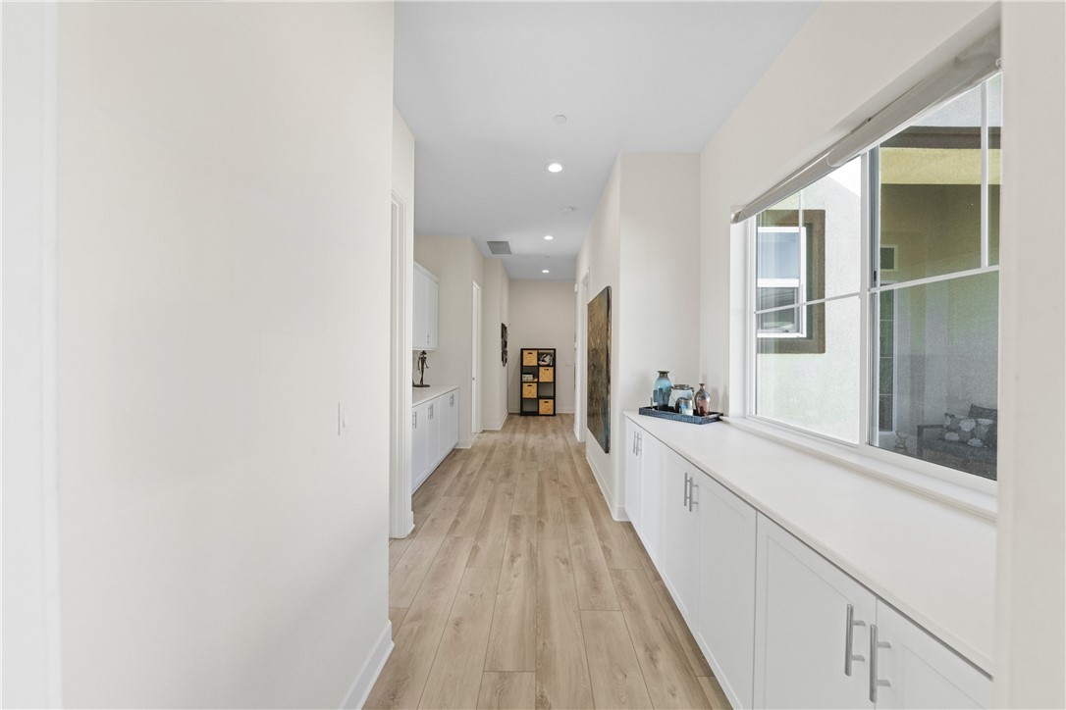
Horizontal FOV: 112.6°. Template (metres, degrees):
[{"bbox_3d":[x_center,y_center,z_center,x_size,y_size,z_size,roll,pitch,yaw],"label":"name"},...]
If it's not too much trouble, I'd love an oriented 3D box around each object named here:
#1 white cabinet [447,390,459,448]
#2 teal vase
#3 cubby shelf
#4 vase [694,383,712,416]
[{"bbox_3d":[-1.350,0.900,4.580,0.600,0.870,0.900,0,0,1],"label":"white cabinet"},{"bbox_3d":[0.972,0.281,2.650,0.137,0.320,0.137,0,0,1],"label":"teal vase"},{"bbox_3d":[0.122,0.603,7.965,0.770,1.470,0.390,0,0,1],"label":"cubby shelf"},{"bbox_3d":[1.153,0.319,2.415,0.110,0.242,0.110,0,0,1],"label":"vase"}]

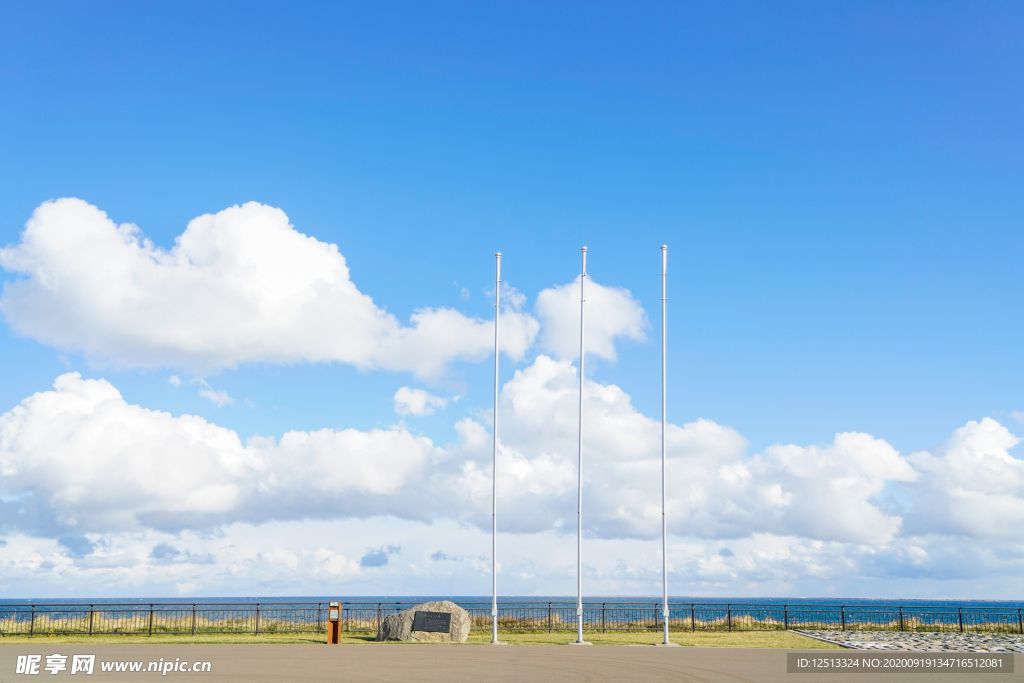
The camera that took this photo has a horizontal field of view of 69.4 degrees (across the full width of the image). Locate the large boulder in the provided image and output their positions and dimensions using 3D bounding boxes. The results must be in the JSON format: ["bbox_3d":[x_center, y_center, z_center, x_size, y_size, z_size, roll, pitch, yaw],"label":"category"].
[{"bbox_3d":[-2.738,8.612,22.788,2.907,1.147,1.500,0,-19,0],"label":"large boulder"}]

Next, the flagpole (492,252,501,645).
[{"bbox_3d":[-0.502,2.873,23.655,0.180,12.585,0.180,0,-19,0],"label":"flagpole"}]

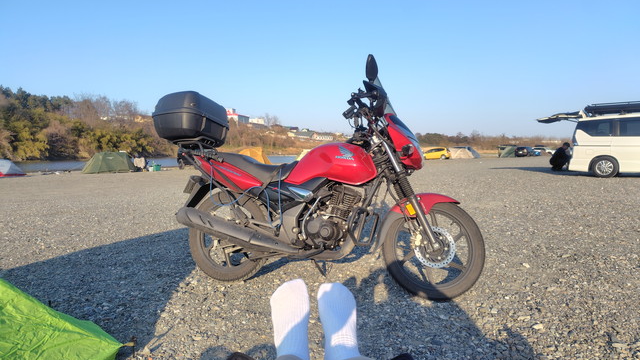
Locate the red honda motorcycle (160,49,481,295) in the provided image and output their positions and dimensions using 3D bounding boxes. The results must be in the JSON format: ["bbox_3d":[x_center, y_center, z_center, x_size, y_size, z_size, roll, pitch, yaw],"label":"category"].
[{"bbox_3d":[-0.047,-0.034,2.901,2.220,1.430,0.780,1,4,16],"label":"red honda motorcycle"}]

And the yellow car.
[{"bbox_3d":[14.200,-3.250,52.000,3.950,1.530,1.700,3,5,34],"label":"yellow car"}]

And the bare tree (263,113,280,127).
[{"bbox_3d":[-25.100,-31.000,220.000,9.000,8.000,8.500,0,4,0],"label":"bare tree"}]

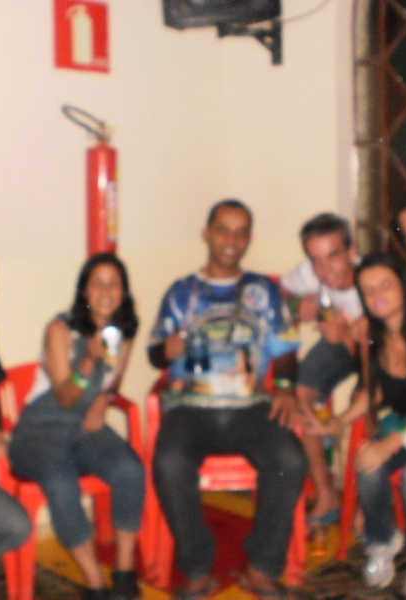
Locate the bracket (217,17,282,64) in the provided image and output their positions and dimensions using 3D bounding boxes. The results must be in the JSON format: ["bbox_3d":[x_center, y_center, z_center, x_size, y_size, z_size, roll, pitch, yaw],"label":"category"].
[{"bbox_3d":[0.208,-1.156,3.720,0.360,0.210,0.090,-8,9,-39],"label":"bracket"}]

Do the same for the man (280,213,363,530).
[{"bbox_3d":[0.510,0.326,3.199,0.520,1.310,0.720,2,8,28],"label":"man"}]

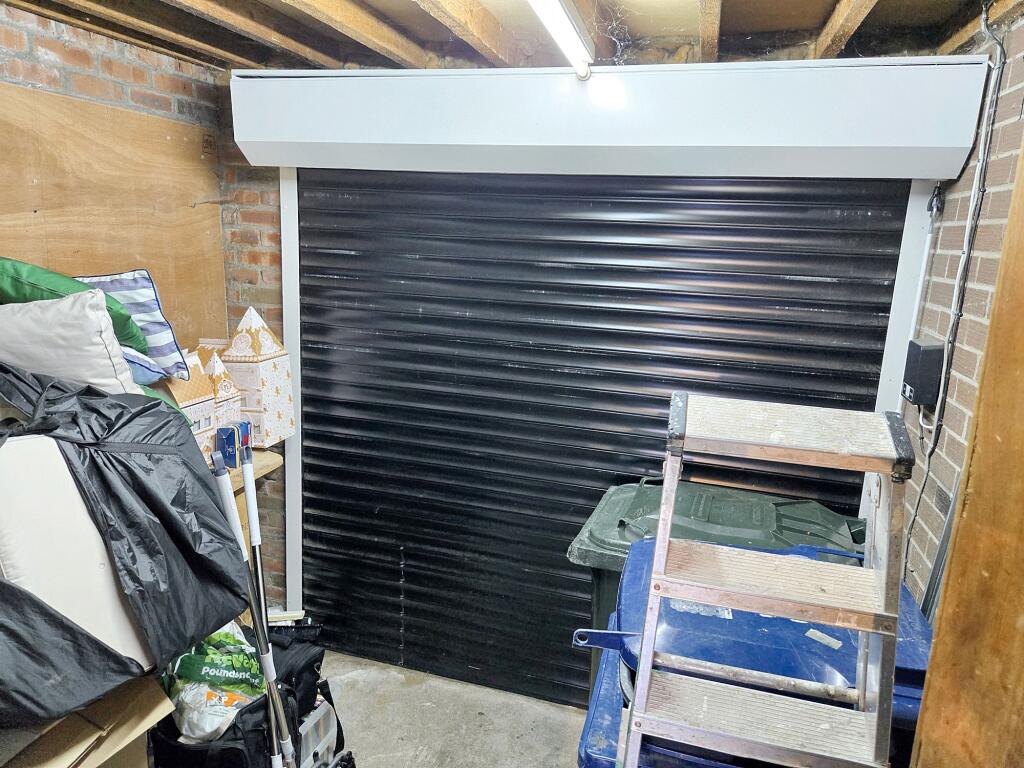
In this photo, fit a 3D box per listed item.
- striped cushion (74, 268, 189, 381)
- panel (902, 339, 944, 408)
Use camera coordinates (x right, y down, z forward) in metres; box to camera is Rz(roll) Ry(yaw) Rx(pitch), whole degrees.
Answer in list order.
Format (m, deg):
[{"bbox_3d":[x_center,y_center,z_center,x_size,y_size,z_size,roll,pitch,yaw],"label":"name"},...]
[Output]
[{"bbox_3d":[-1.287,-0.190,2.245,0.120,0.430,0.430,-26,-1,20],"label":"striped cushion"},{"bbox_3d":[1.193,-0.030,1.980,0.058,0.163,0.125,6,12,15],"label":"panel"}]

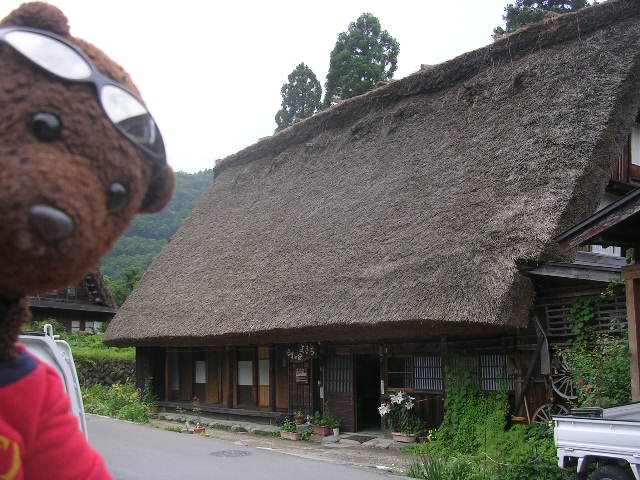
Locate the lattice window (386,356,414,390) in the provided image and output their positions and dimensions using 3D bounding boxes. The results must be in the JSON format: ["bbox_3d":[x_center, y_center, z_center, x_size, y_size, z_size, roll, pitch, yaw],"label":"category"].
[{"bbox_3d":[1.790,2.970,15.630,0.060,0.765,0.869,8,-13,-39],"label":"lattice window"}]

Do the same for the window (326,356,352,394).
[{"bbox_3d":[0.460,3.149,16.563,0.050,0.864,0.945,7,-12,-38],"label":"window"}]

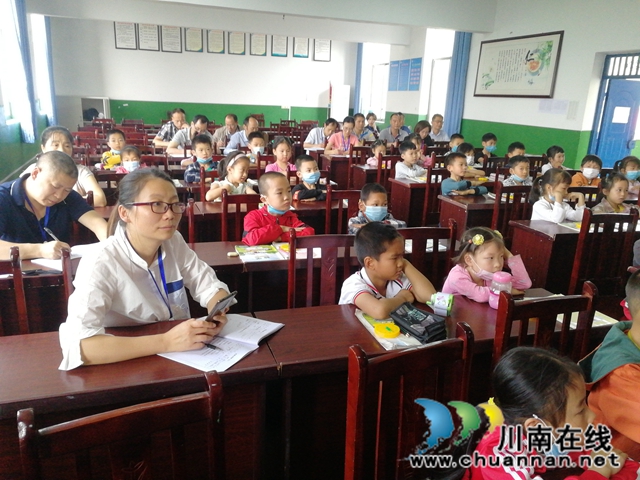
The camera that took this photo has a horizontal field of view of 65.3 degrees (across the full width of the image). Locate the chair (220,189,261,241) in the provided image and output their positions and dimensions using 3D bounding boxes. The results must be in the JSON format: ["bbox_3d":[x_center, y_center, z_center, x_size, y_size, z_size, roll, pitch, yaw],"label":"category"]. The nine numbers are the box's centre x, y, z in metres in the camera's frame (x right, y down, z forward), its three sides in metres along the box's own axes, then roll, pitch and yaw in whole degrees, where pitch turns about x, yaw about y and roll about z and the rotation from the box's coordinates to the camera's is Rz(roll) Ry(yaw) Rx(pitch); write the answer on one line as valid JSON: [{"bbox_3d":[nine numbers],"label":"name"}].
[{"bbox_3d":[-0.361,0.205,2.935,0.385,0.941,0.450,-3,16,-17],"label":"chair"}]

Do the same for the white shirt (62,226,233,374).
[{"bbox_3d":[-0.604,0.204,1.691,0.540,0.570,0.420,-10,20,-37],"label":"white shirt"}]

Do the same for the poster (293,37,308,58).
[{"bbox_3d":[-0.471,-4.888,12.554,0.400,0.580,0.030,-3,17,-18],"label":"poster"}]

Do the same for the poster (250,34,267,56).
[{"bbox_3d":[-1.596,-5.102,13.015,0.419,0.552,0.025,-3,17,-19],"label":"poster"}]

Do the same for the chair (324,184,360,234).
[{"bbox_3d":[0.257,0.154,3.215,0.385,0.941,0.450,-3,16,-17],"label":"chair"}]

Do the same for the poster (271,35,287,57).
[{"bbox_3d":[-0.990,-4.849,12.387,0.408,0.580,0.030,-3,17,-18],"label":"poster"}]

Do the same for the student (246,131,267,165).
[{"bbox_3d":[-0.742,-0.676,5.703,0.420,1.125,0.500,-3,17,-18],"label":"student"}]

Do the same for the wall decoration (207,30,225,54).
[{"bbox_3d":[-2.653,-5.104,12.793,0.433,0.596,0.030,-3,16,-17],"label":"wall decoration"}]

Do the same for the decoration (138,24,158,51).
[{"bbox_3d":[-4.163,-4.945,12.149,0.480,0.636,0.025,-3,17,-19],"label":"decoration"}]

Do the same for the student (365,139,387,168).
[{"bbox_3d":[0.669,-0.750,6.256,0.360,1.001,0.480,-3,17,-19],"label":"student"}]

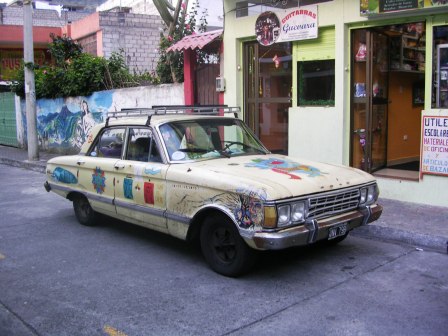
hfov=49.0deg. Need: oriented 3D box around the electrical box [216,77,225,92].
[{"bbox_3d":[-0.060,-1.677,9.900,0.115,0.300,0.155,-7,10,-43],"label":"electrical box"}]

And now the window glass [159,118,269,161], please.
[{"bbox_3d":[-0.088,-0.335,5.768,1.480,0.420,0.440,-7,10,-42],"label":"window glass"}]

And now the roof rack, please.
[{"bbox_3d":[-0.653,-0.669,6.340,1.300,0.250,1.280,-7,10,-42],"label":"roof rack"}]

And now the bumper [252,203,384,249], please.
[{"bbox_3d":[0.991,0.510,4.705,1.740,0.220,0.340,-7,10,-42],"label":"bumper"}]

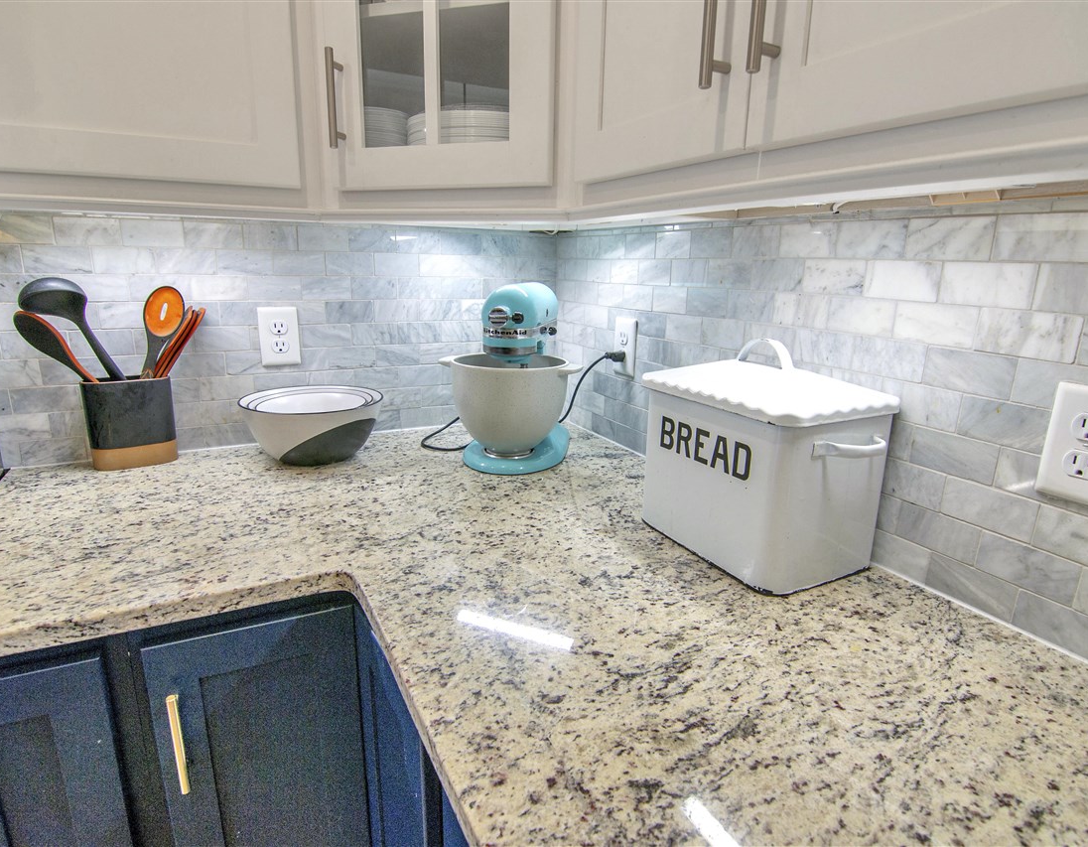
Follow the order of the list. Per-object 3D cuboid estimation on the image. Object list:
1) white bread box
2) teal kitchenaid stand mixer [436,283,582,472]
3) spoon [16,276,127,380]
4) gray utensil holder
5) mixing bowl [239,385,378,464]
[{"bbox_3d":[0.308,0.030,0.814,0.215,0.300,0.330,-7,17,-28],"label":"white bread box"},{"bbox_3d":[-0.047,-0.117,1.207,0.270,0.357,0.355,4,16,9],"label":"teal kitchenaid stand mixer"},{"bbox_3d":[-0.806,-0.094,1.018,0.085,0.330,0.085,-2,24,22],"label":"spoon"},{"bbox_3d":[-0.790,-0.003,1.077,0.142,0.166,0.075,-7,17,-28],"label":"gray utensil holder"},{"bbox_3d":[-0.474,0.011,1.144,0.265,0.120,0.265,-7,17,-28],"label":"mixing bowl"}]

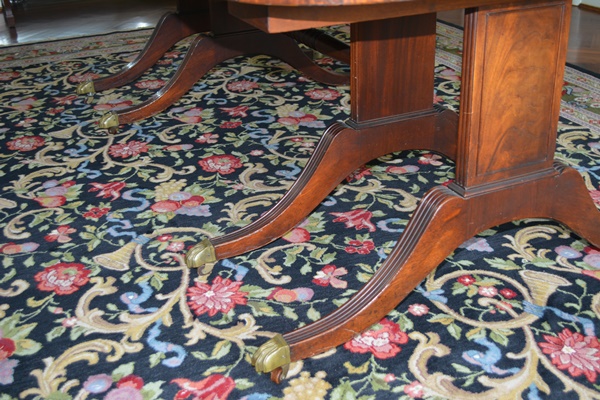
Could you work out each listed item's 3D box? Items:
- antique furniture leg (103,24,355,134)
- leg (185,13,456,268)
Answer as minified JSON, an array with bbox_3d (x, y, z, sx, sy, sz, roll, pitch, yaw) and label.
[{"bbox_3d":[-0.200,-0.460,2.634,1.038,0.310,0.055,-13,28,-21],"label":"antique furniture leg"},{"bbox_3d":[0.214,-0.220,1.724,1.038,0.634,0.055,-13,28,-21],"label":"leg"}]

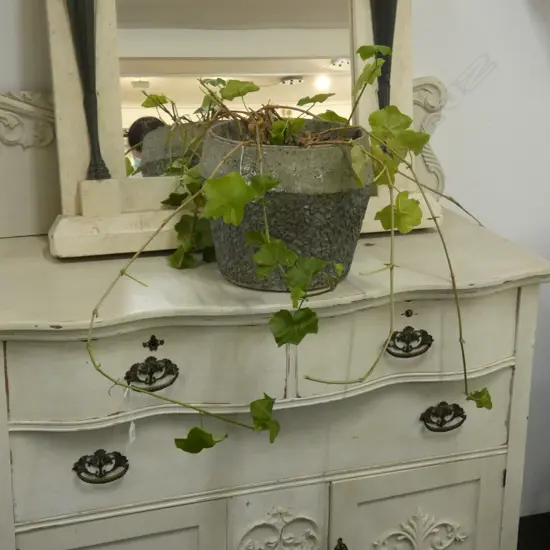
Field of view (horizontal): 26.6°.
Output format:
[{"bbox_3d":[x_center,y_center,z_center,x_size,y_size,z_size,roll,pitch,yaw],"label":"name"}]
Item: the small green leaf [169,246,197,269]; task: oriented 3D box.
[{"bbox_3d":[-0.177,-0.034,2.230,0.052,0.043,0.030,5,18,14],"label":"small green leaf"}]

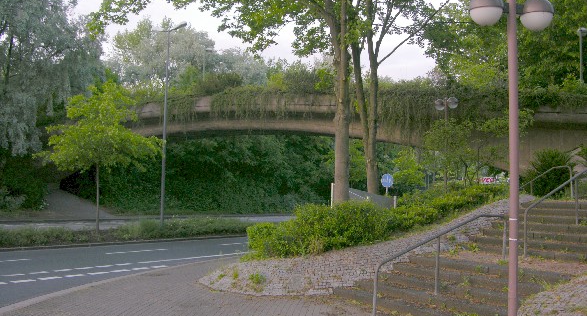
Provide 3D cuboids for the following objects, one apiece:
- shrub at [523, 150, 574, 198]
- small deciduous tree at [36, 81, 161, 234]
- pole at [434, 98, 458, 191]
[{"bbox_3d":[7.637,0.449,17.846,1.500,1.475,1.450,0,-4,17],"label":"shrub"},{"bbox_3d":[-7.812,-0.025,24.197,4.900,6.253,4.800,2,-4,-17],"label":"small deciduous tree"},{"bbox_3d":[5.515,-0.183,21.426,0.920,4.001,0.370,-1,-5,38],"label":"pole"}]

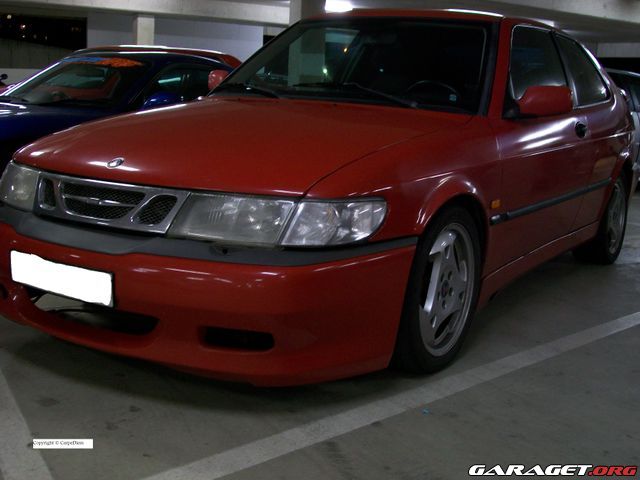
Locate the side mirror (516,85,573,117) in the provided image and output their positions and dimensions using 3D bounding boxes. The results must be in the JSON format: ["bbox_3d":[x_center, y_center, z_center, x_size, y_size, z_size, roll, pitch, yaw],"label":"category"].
[{"bbox_3d":[0.945,-0.585,3.502,0.210,0.129,0.123,9,12,31],"label":"side mirror"}]

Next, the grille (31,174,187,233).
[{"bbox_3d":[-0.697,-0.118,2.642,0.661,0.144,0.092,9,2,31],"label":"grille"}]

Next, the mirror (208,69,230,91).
[{"bbox_3d":[-0.508,-0.840,4.410,0.210,0.129,0.123,9,12,31],"label":"mirror"}]

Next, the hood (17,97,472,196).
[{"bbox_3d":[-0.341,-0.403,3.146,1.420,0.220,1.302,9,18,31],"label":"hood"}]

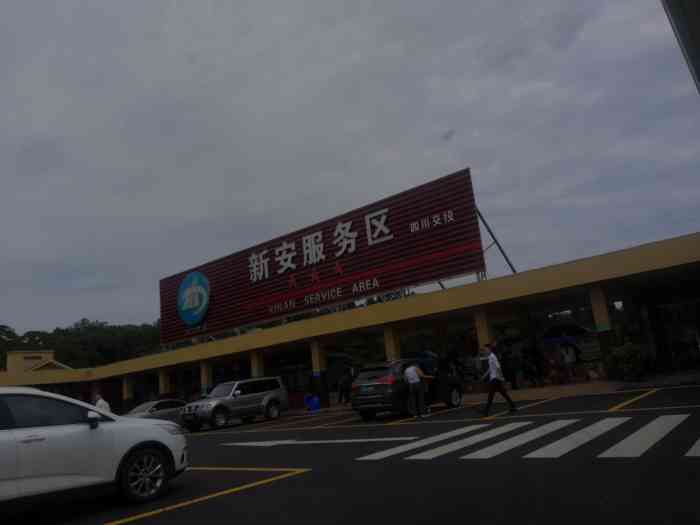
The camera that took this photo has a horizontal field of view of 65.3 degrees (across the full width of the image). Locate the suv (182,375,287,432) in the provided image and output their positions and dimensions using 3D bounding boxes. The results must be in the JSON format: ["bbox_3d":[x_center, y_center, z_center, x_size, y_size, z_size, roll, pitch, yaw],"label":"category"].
[{"bbox_3d":[-4.888,6.151,24.124,1.900,1.870,4.800,-17,-16,39],"label":"suv"}]

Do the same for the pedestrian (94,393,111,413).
[{"bbox_3d":[-6.731,4.413,14.817,0.420,1.680,0.500,-4,-13,-11],"label":"pedestrian"}]

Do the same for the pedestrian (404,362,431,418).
[{"bbox_3d":[1.937,3.739,16.225,0.520,1.550,0.620,-12,-14,23],"label":"pedestrian"}]

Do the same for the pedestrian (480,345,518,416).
[{"bbox_3d":[3.552,2.864,13.493,0.750,1.680,0.520,-8,-13,7],"label":"pedestrian"}]

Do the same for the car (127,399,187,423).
[{"bbox_3d":[-9.365,7.433,26.565,1.800,1.460,4.600,-17,-16,38],"label":"car"}]

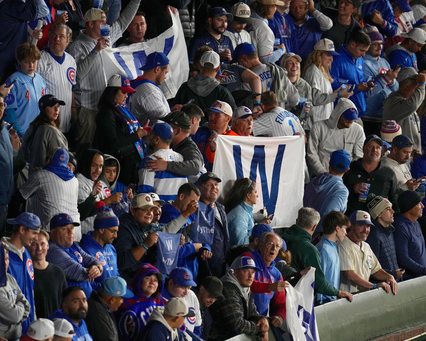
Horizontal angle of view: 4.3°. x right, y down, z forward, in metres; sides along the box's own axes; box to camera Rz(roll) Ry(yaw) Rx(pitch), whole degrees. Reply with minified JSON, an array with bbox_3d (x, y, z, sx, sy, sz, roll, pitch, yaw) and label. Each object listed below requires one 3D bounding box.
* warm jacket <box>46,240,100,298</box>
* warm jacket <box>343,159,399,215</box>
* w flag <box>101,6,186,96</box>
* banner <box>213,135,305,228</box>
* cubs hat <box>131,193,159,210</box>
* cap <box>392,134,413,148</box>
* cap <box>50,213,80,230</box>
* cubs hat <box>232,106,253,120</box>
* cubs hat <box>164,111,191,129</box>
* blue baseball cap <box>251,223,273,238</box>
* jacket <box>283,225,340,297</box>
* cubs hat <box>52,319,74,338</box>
[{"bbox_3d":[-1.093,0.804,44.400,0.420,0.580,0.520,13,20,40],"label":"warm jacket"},{"bbox_3d":[1.435,0.217,51.500,0.550,0.700,0.340,0,17,0],"label":"warm jacket"},{"bbox_3d":[-0.622,-1.062,51.626,0.950,0.850,0.280,-10,19,-29],"label":"w flag"},{"bbox_3d":[0.384,0.095,47.000,0.120,0.850,1.150,13,10,40],"label":"banner"},{"bbox_3d":[-0.594,0.269,49.300,0.180,0.140,0.270,-15,19,-40],"label":"cubs hat"},{"bbox_3d":[1.620,-0.256,49.200,0.180,0.140,0.265,-16,20,-43],"label":"cap"},{"bbox_3d":[-1.305,0.453,49.980,0.270,0.145,0.180,18,25,39],"label":"cap"},{"bbox_3d":[0.263,-0.512,51.572,0.180,0.140,0.270,-15,25,-40],"label":"cubs hat"},{"bbox_3d":[-0.317,-0.446,48.700,0.270,0.140,0.180,14,21,27],"label":"cubs hat"},{"bbox_3d":[0.413,0.489,45.600,0.260,0.140,0.180,4,16,14],"label":"blue baseball cap"},{"bbox_3d":[0.810,0.735,45.400,0.540,0.650,0.420,12,19,38],"label":"jacket"},{"bbox_3d":[-1.306,1.358,49.191,0.180,0.145,0.270,-16,15,-43],"label":"cubs hat"}]

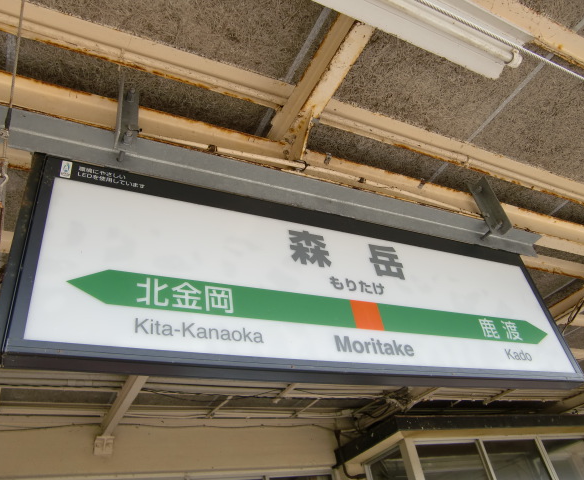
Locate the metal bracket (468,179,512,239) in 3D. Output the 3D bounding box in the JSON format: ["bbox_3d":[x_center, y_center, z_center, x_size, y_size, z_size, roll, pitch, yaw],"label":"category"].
[{"bbox_3d":[0.792,-0.149,2.100,0.058,0.288,0.057,10,-43,-25],"label":"metal bracket"}]

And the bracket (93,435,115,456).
[{"bbox_3d":[-1.615,1.778,4.467,0.152,0.122,0.100,10,-43,-25],"label":"bracket"}]

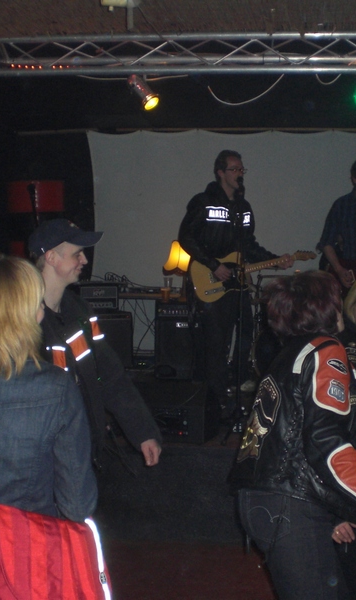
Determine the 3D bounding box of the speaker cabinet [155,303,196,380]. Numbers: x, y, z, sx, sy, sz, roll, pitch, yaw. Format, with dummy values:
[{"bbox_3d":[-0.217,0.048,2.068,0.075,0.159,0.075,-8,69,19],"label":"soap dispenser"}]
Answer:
[{"bbox_3d":[0.021,0.352,7.450,0.430,0.640,0.330,1,2,6],"label":"speaker cabinet"}]

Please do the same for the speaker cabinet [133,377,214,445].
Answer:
[{"bbox_3d":[-0.038,0.629,5.337,0.520,0.370,0.430,1,2,14],"label":"speaker cabinet"}]

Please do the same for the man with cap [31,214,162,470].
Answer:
[{"bbox_3d":[-0.357,0.561,3.373,0.450,1.753,0.550,2,3,38],"label":"man with cap"}]

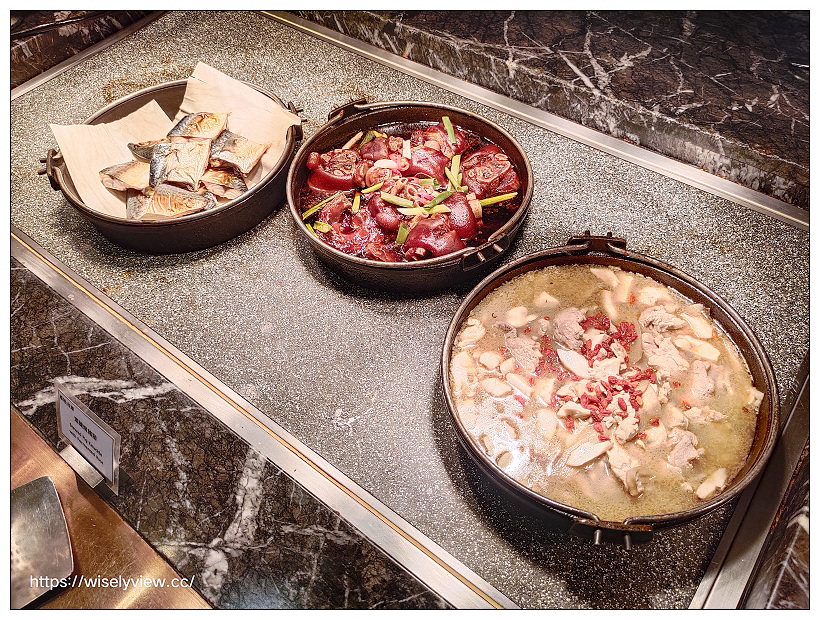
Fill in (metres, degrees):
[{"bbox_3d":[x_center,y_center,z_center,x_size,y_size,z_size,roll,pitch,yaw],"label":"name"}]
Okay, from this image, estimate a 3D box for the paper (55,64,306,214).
[{"bbox_3d":[-0.365,-0.251,0.924,0.296,0.099,0.305,36,63,24],"label":"paper"}]

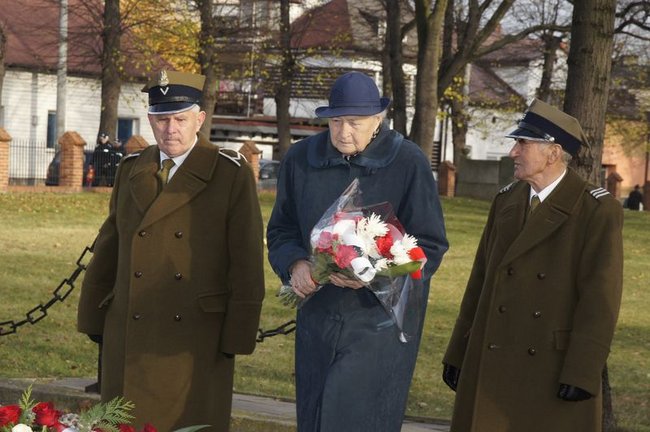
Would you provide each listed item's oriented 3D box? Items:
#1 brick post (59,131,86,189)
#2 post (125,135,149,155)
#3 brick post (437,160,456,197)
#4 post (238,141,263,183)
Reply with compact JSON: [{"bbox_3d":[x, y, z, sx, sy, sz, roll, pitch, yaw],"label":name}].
[{"bbox_3d":[-5.642,-1.206,42.300,0.480,1.350,0.390,3,3,28],"label":"brick post"},{"bbox_3d":[-4.430,-1.220,44.600,0.480,1.340,0.390,3,3,28],"label":"post"},{"bbox_3d":[3.881,-1.185,60.500,0.470,1.200,0.390,4,3,34],"label":"brick post"},{"bbox_3d":[-1.951,-1.265,49.200,0.480,1.330,0.390,3,3,28],"label":"post"}]

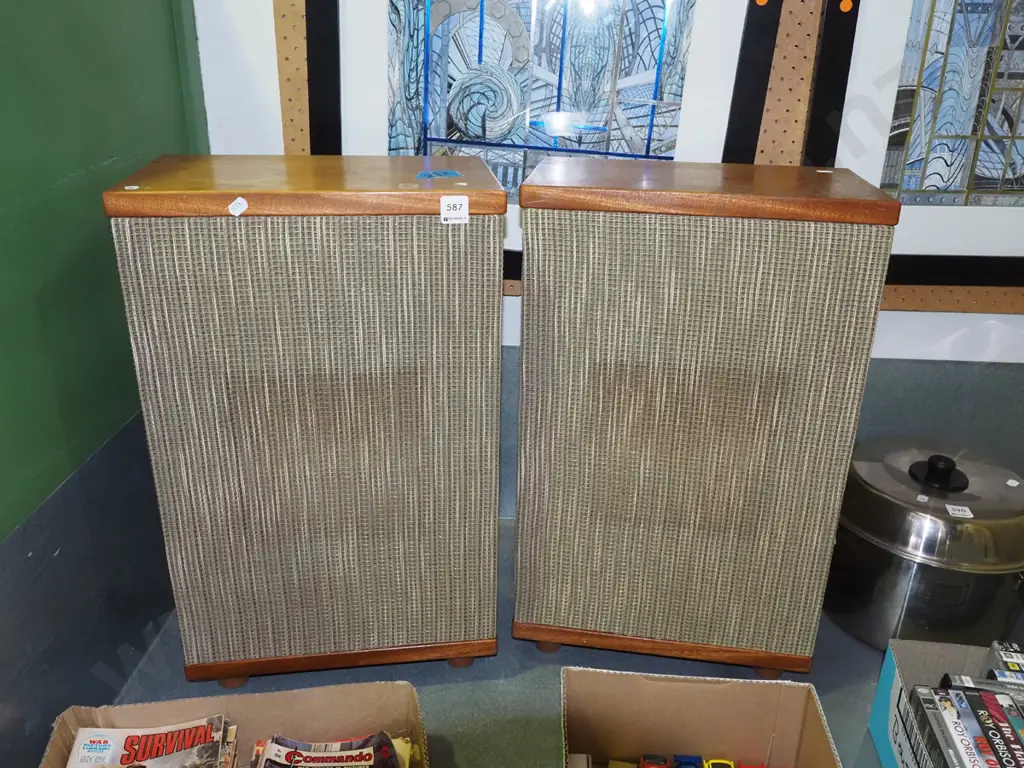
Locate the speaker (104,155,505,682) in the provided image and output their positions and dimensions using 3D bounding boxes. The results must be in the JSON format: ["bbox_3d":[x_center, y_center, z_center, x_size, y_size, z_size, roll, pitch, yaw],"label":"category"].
[{"bbox_3d":[-0.200,0.045,0.887,0.350,0.564,0.214,-2,23,-8],"label":"speaker"}]

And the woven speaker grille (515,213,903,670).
[{"bbox_3d":[0.179,0.069,0.832,0.345,0.499,0.023,4,23,8],"label":"woven speaker grille"}]

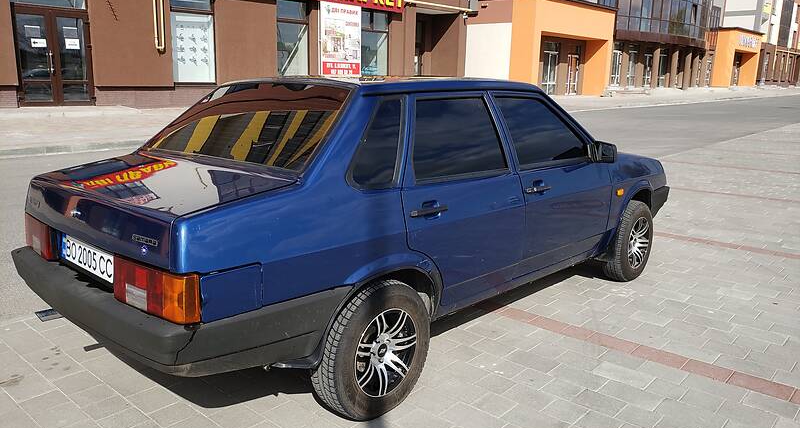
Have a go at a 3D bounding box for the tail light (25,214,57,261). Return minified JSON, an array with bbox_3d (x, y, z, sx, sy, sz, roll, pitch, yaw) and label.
[{"bbox_3d":[-1.554,0.085,2.611,0.415,0.155,0.100,10,15,42],"label":"tail light"}]

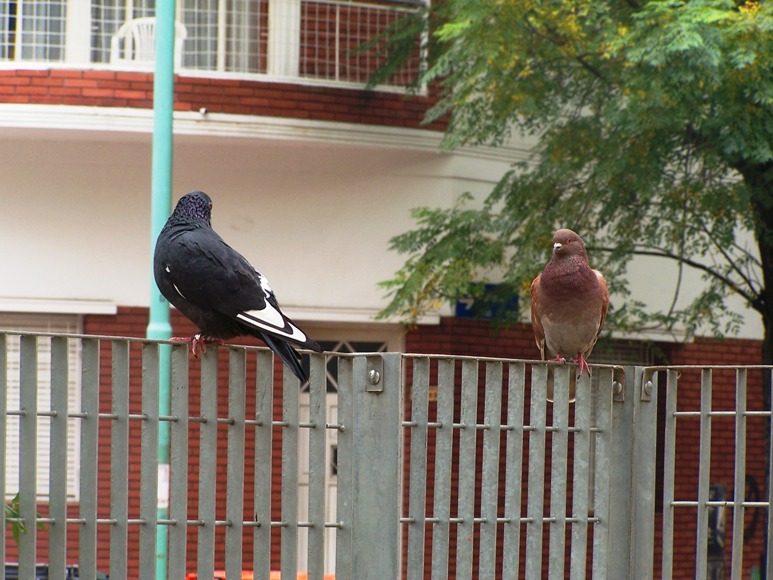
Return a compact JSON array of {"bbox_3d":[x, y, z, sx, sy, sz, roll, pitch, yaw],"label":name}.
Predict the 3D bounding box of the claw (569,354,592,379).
[{"bbox_3d":[0.283,0.112,6.160,0.034,0.037,0.036,1,-3,-3],"label":"claw"}]

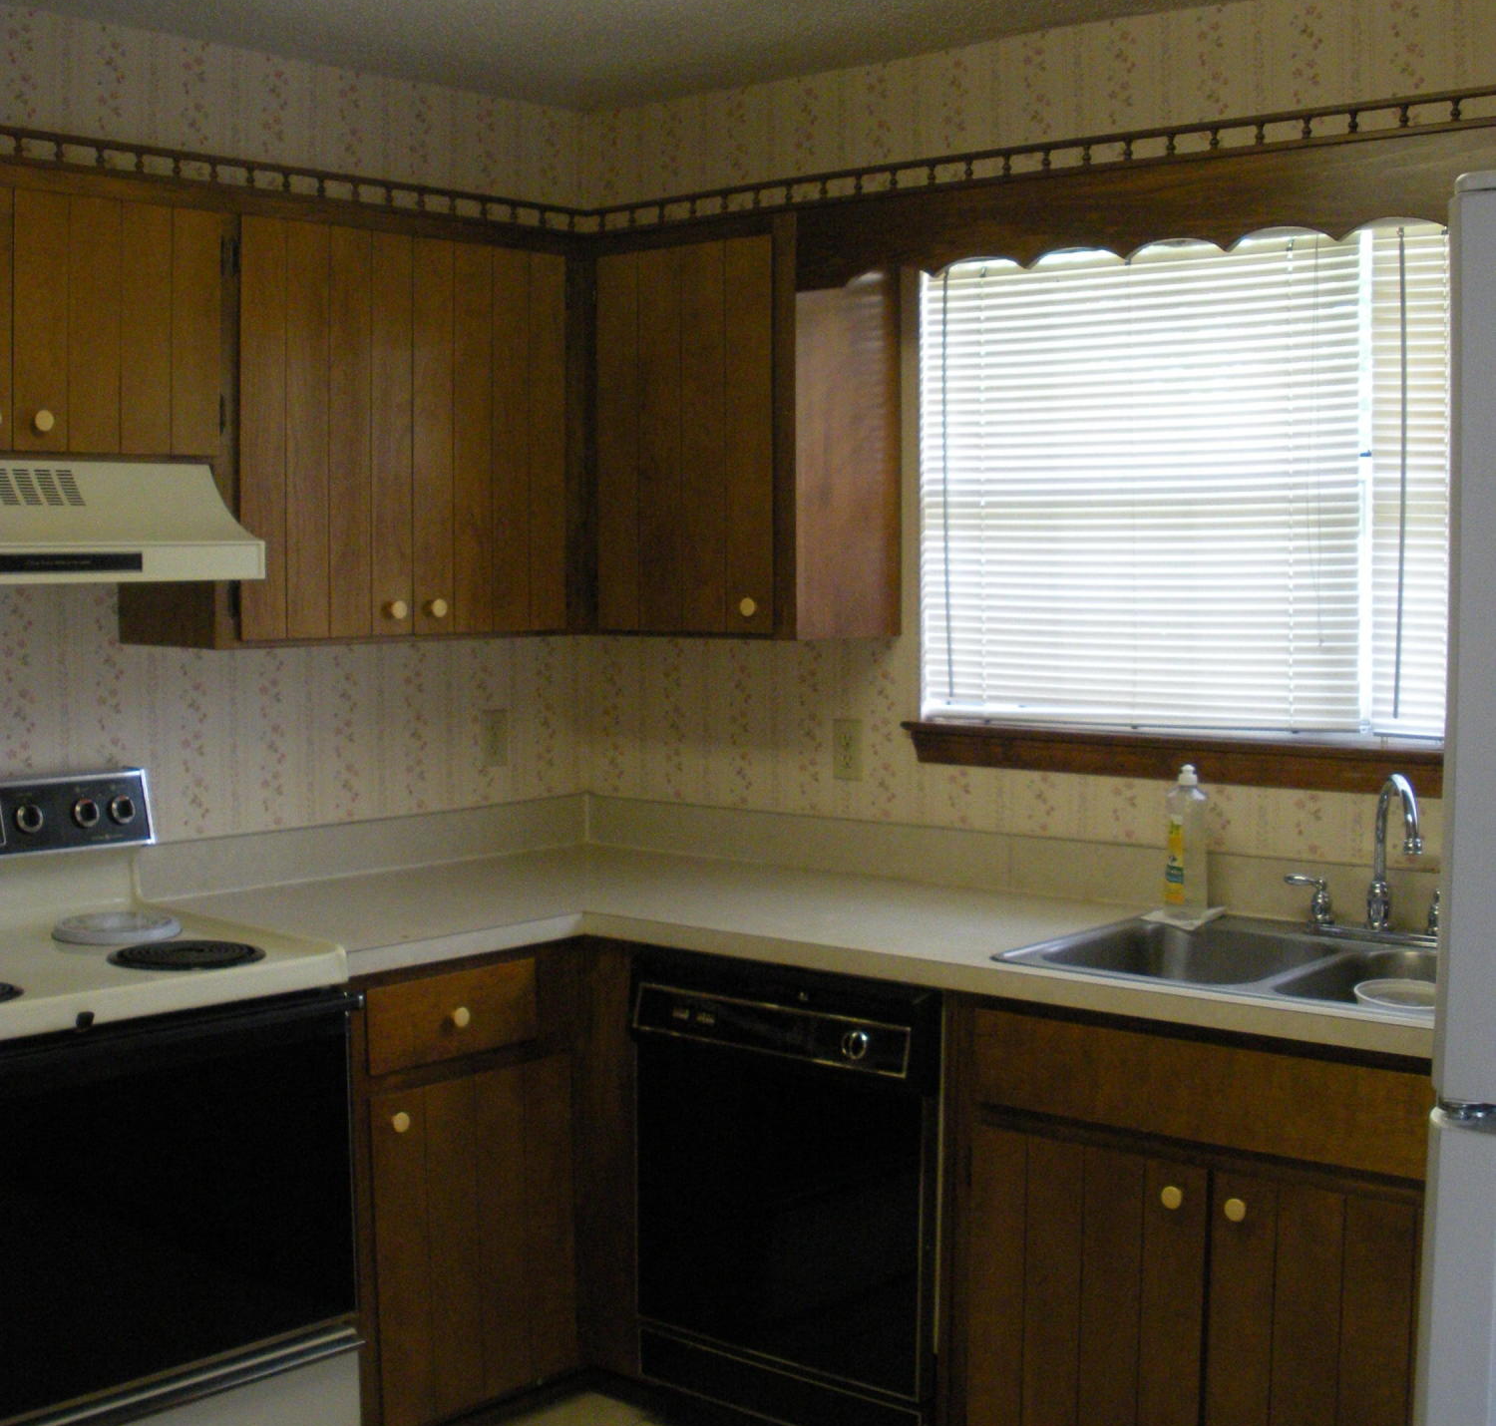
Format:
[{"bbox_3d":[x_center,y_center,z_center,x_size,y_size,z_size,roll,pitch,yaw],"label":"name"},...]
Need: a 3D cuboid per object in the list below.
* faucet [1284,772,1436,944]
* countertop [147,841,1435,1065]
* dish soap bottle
[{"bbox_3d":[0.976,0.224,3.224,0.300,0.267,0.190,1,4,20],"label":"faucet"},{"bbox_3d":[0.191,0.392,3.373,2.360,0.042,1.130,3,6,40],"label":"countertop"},{"bbox_3d":[0.751,0.211,3.555,0.060,0.260,0.083,-2,5,-23],"label":"dish soap bottle"}]

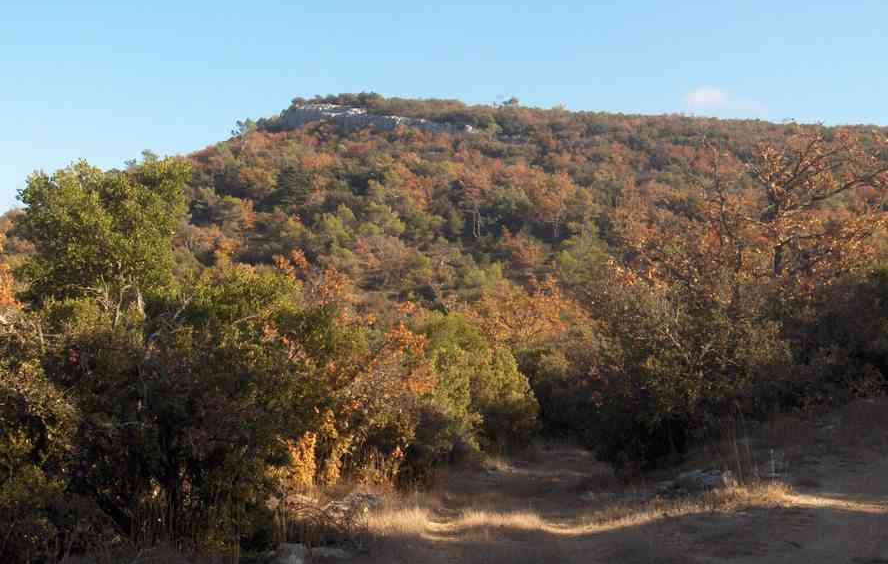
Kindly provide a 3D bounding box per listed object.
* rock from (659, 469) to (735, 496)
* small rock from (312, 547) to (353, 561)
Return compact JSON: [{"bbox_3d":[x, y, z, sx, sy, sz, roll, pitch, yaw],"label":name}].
[{"bbox_3d":[3.270,2.586,18.200,1.000,0.300,0.650,0,-3,0],"label":"rock"},{"bbox_3d":[-1.043,2.549,13.200,0.370,0.120,0.270,0,-3,0],"label":"small rock"}]

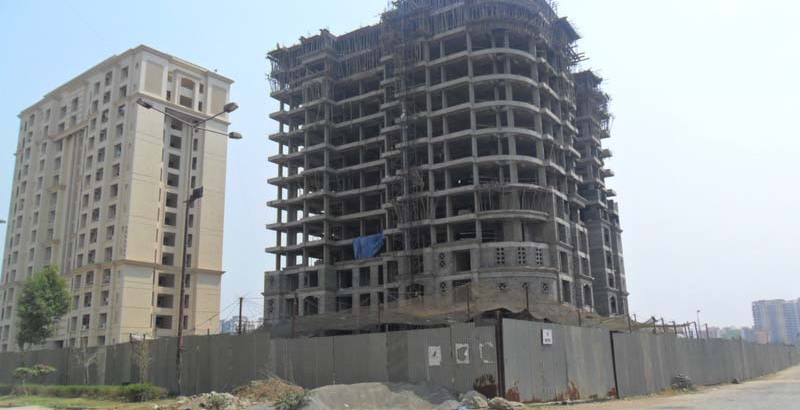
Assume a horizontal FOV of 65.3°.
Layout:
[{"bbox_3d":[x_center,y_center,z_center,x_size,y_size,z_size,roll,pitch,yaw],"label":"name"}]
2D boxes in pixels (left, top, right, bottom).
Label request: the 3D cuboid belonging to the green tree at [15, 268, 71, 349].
[{"bbox_3d":[-24.587,8.108,42.835,3.373,7.916,3.373,6,-15,-29],"label":"green tree"}]

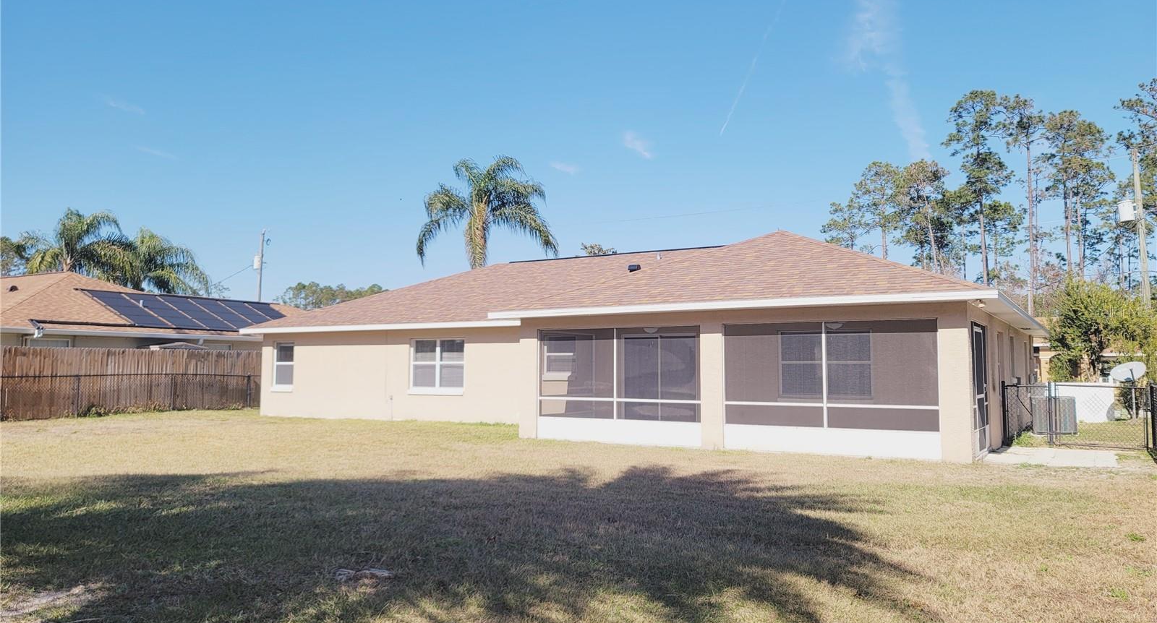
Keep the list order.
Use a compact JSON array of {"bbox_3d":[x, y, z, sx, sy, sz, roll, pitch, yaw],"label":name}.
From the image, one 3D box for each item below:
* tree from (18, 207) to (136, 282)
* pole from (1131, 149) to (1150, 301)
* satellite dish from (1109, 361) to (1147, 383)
[{"bbox_3d":[-30.275,-0.664,49.616,6.500,10.977,6.500,3,-5,-31],"label":"tree"},{"bbox_3d":[22.471,-1.402,33.137,0.340,10.383,0.340,-5,-5,32],"label":"pole"},{"bbox_3d":[15.391,1.696,23.401,0.600,0.620,0.860,3,-5,-37],"label":"satellite dish"}]

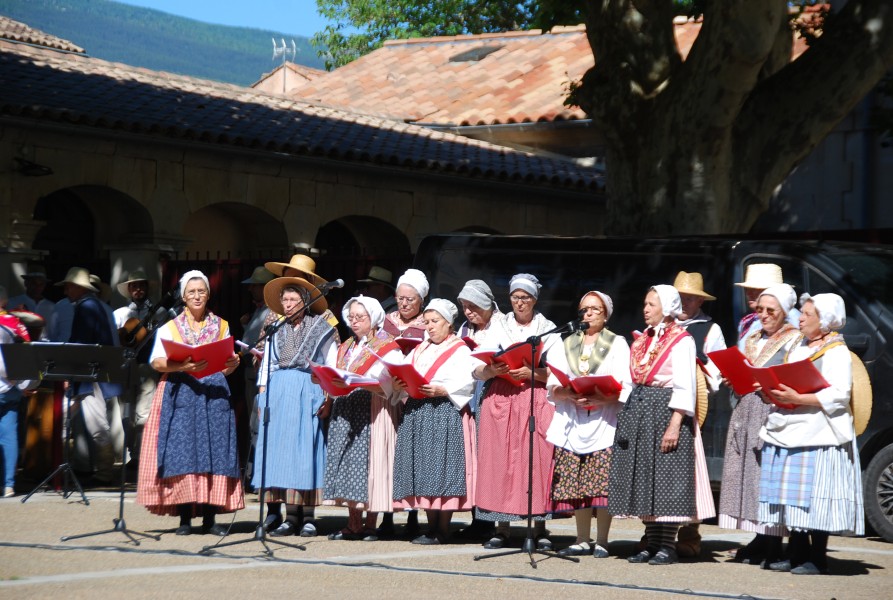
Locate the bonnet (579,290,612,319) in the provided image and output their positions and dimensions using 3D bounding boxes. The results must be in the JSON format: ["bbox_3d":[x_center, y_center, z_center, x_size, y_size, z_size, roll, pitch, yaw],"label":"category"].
[{"bbox_3d":[0.898,0.033,21.000,0.190,0.190,0.200,-1,-6,22],"label":"bonnet"}]

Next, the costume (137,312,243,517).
[{"bbox_3d":[-1.566,0.701,21.600,0.640,1.240,0.520,1,-2,-12],"label":"costume"}]

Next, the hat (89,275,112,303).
[{"bbox_3d":[-2.803,-0.102,27.800,0.350,0.140,0.360,5,3,23],"label":"hat"}]

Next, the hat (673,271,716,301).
[{"bbox_3d":[1.463,-0.081,21.300,0.330,0.150,0.350,6,1,0],"label":"hat"}]

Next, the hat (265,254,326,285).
[{"bbox_3d":[-0.937,-0.185,22.200,0.420,0.140,0.410,27,-16,-37],"label":"hat"}]

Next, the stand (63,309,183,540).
[{"bbox_3d":[-1.883,0.736,21.354,0.600,1.430,0.780,2,0,33],"label":"stand"}]

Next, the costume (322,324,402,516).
[{"bbox_3d":[-0.527,0.756,22.150,0.540,1.170,0.500,2,0,34],"label":"costume"}]

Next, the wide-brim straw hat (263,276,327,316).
[{"bbox_3d":[-0.914,-0.034,21.660,0.410,0.140,0.410,5,-33,13],"label":"wide-brim straw hat"}]

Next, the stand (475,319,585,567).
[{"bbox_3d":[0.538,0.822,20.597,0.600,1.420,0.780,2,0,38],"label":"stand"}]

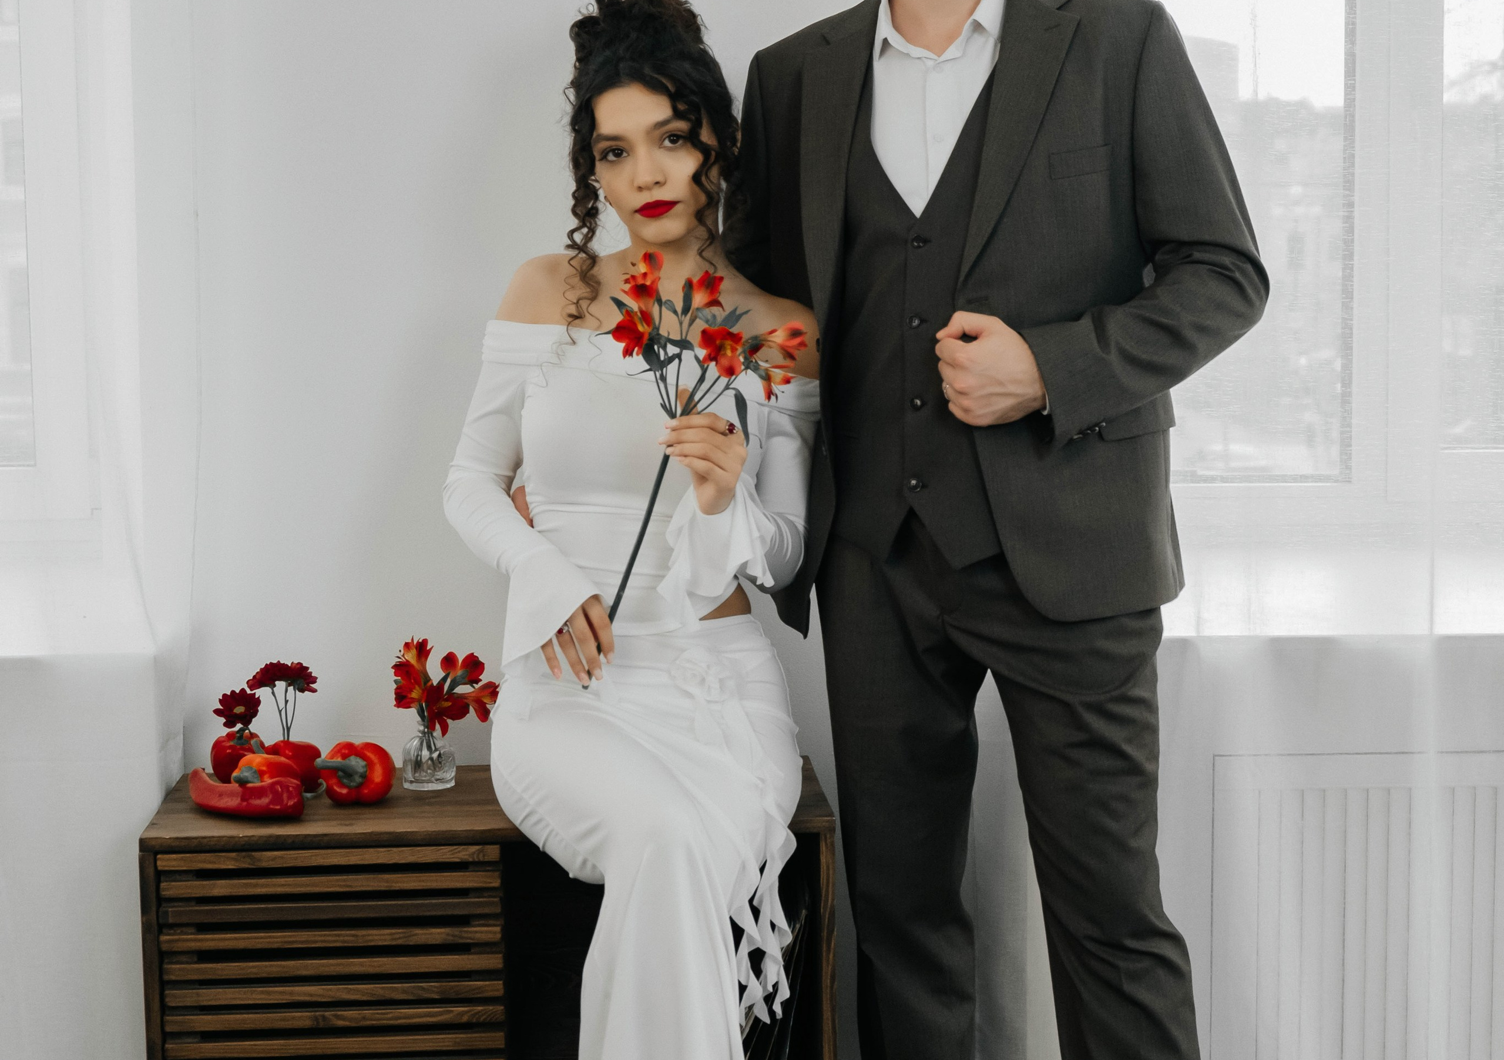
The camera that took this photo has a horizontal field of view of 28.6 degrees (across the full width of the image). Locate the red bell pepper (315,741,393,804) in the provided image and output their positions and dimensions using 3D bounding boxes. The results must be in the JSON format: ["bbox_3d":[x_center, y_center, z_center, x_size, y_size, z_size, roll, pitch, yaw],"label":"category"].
[{"bbox_3d":[-0.473,0.284,3.554,0.080,0.072,0.085,0,5,8],"label":"red bell pepper"}]

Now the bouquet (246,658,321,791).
[{"bbox_3d":[-0.577,0.236,3.650,0.090,0.157,0.085,-1,5,-4],"label":"bouquet"}]

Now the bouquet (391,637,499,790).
[{"bbox_3d":[-0.378,0.223,3.637,0.130,0.180,0.110,-1,5,-4],"label":"bouquet"}]

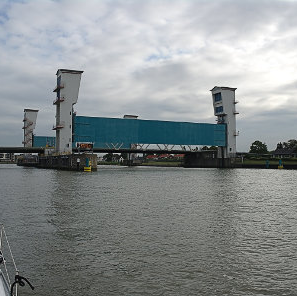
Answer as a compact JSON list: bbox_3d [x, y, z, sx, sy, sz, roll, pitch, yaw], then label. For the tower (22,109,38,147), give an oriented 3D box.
[{"bbox_3d":[-92.177,-11.913,261.709,11.016,37.230,9.996,1,-2,-26],"label":"tower"}]

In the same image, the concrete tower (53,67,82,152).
[{"bbox_3d":[-35.035,-15.890,146.314,11.016,36.924,9.996,1,-2,-26],"label":"concrete tower"}]

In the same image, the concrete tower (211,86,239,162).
[{"bbox_3d":[42.124,-14.156,184.460,11.016,40.290,9.996,1,-2,-26],"label":"concrete tower"}]

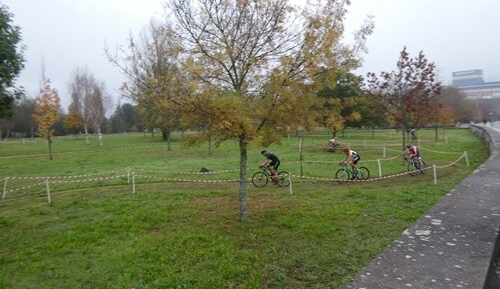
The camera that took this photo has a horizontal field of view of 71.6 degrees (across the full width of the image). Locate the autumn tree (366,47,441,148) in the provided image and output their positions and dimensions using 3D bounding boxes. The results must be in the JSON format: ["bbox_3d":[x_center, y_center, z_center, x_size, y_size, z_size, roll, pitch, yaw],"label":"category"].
[{"bbox_3d":[10.216,-2.587,23.000,5.000,7.800,4.800,-1,3,0],"label":"autumn tree"}]

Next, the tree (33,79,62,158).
[{"bbox_3d":[-18.444,-2.271,31.500,2.600,7.300,2.600,-1,3,0],"label":"tree"}]

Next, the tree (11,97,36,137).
[{"bbox_3d":[-57.237,-6.726,88.000,6.400,10.400,6.200,-1,3,0],"label":"tree"}]

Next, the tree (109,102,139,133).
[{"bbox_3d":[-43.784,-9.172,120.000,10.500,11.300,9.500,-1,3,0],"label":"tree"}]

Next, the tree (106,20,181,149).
[{"bbox_3d":[-13.693,-7.723,45.000,9.600,16.800,9.200,-1,3,0],"label":"tree"}]

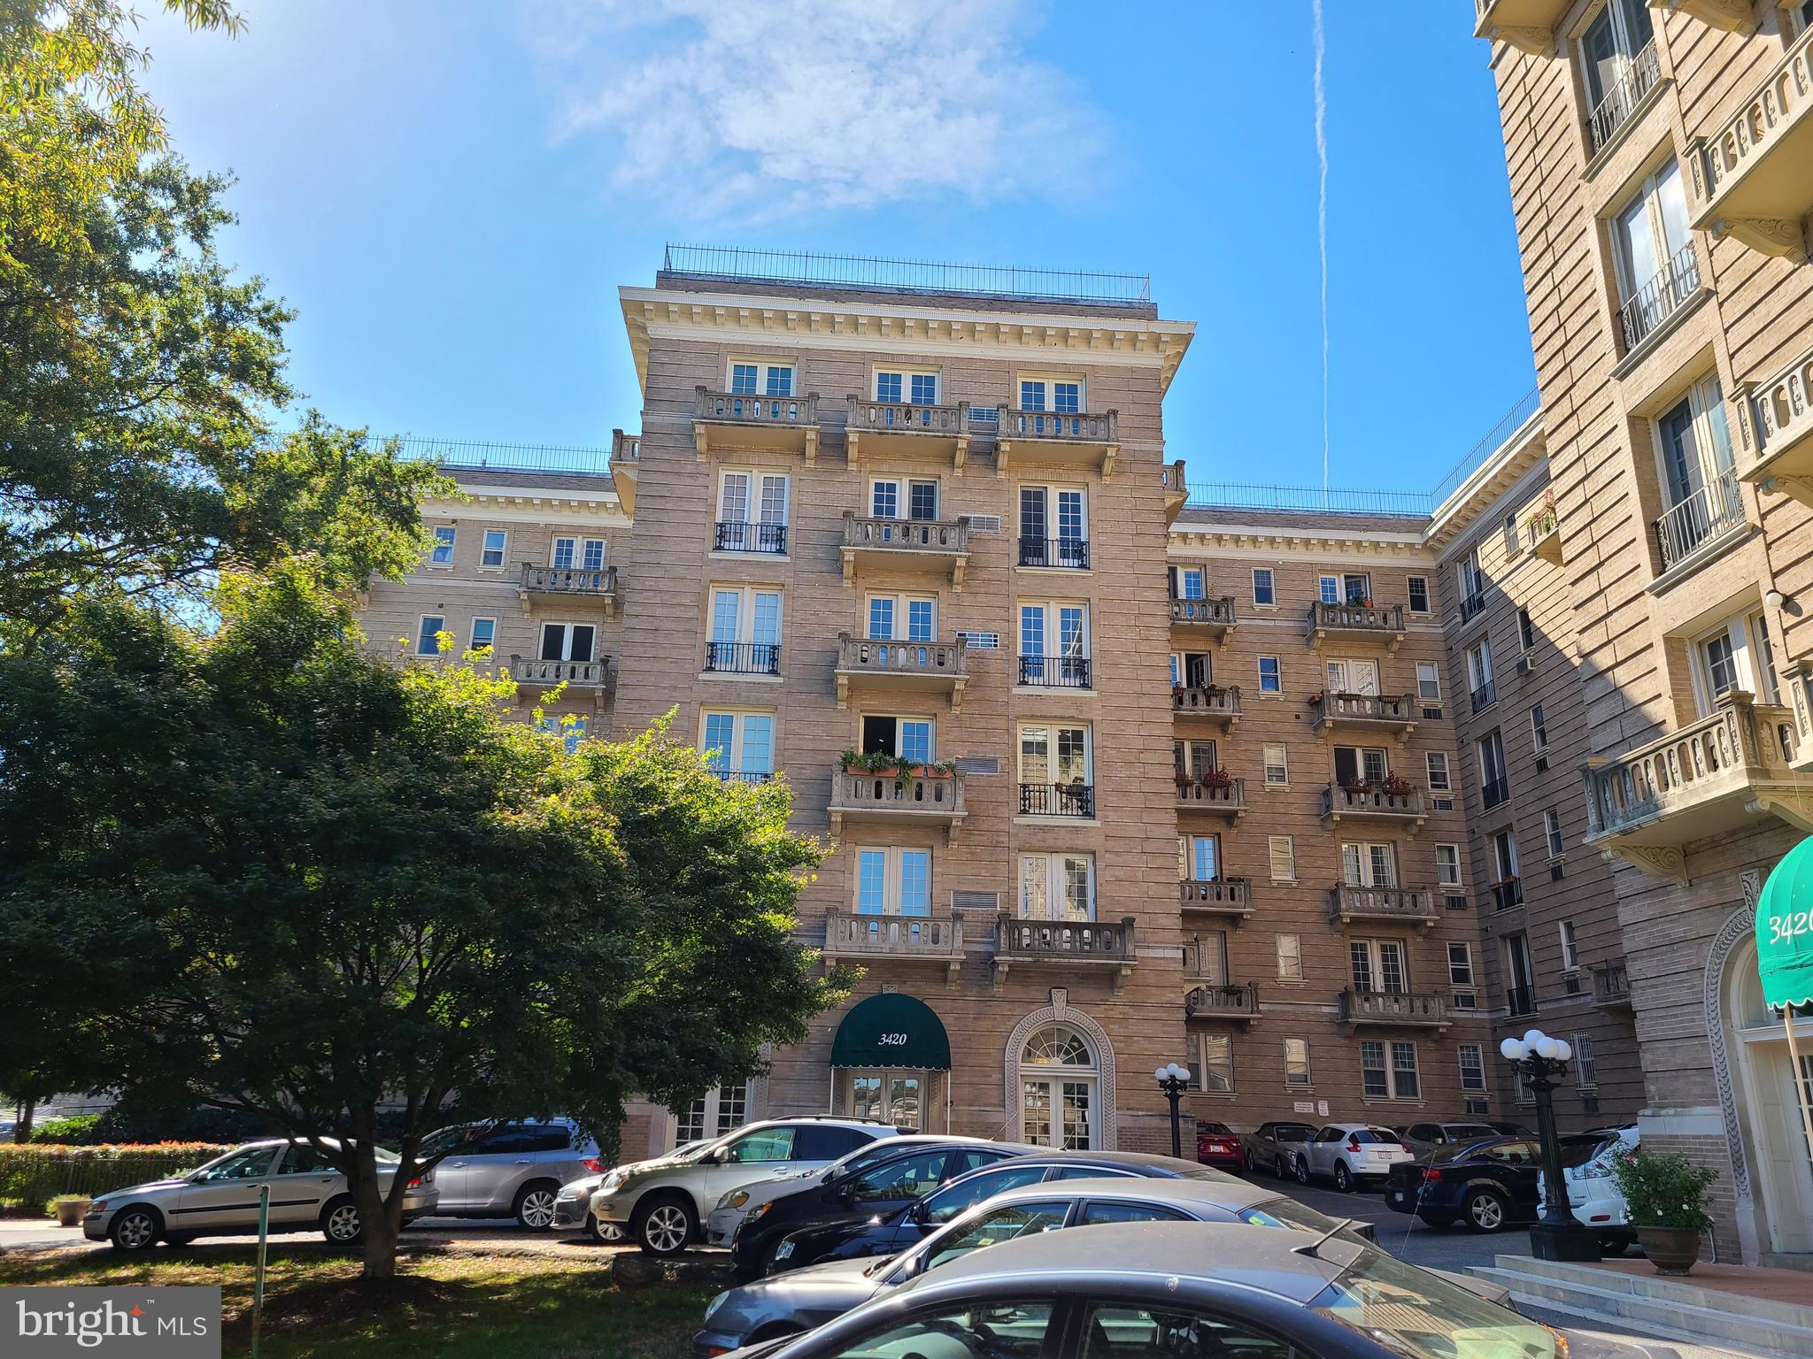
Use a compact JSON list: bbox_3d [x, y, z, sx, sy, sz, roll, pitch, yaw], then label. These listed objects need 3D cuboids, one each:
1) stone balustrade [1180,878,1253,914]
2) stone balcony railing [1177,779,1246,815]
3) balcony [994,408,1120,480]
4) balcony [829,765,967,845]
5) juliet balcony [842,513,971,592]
[{"bbox_3d":[9.000,6.711,41.729,3.032,1.020,1.060,3,-19,-3],"label":"stone balustrade"},{"bbox_3d":[9.006,3.675,42.418,3.070,1.030,1.030,2,-18,-4],"label":"stone balcony railing"},{"bbox_3d":[3.802,-5.964,34.537,3.170,1.560,1.040,3,-18,-3],"label":"balcony"},{"bbox_3d":[-0.216,2.945,31.281,3.170,1.560,1.040,3,-18,-3],"label":"balcony"},{"bbox_3d":[-0.030,-3.123,33.309,3.170,1.560,1.040,3,-18,-3],"label":"juliet balcony"}]

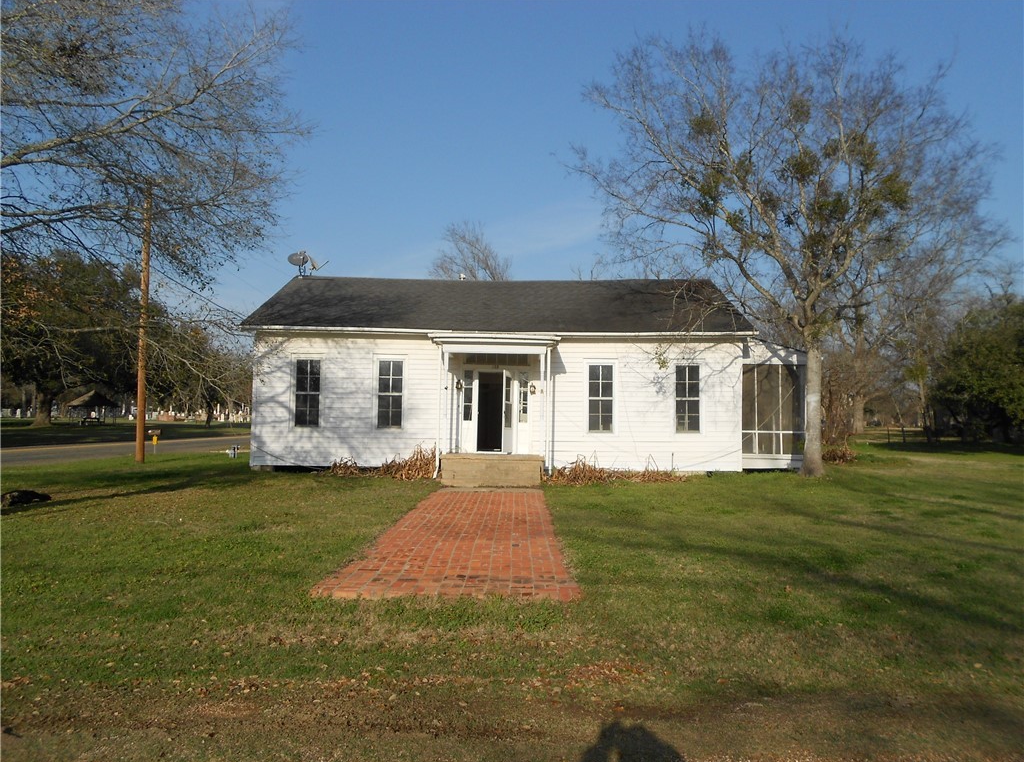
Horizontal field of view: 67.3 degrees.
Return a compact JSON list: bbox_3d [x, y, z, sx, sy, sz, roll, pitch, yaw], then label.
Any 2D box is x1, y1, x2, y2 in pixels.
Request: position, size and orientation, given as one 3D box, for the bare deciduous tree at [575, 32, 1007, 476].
[{"bbox_3d":[6.760,-3.131,18.807,10.200,10.800,9.600,1,-3,1],"label":"bare deciduous tree"}]

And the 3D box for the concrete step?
[{"bbox_3d":[-0.431,2.084,18.073,2.330,0.680,1.900,1,-3,1],"label":"concrete step"}]

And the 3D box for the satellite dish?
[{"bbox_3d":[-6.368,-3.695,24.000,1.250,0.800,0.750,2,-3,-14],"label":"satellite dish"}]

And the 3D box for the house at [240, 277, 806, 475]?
[{"bbox_3d":[0.601,-0.303,23.141,14.400,5.800,11.000,1,-3,1],"label":"house"}]

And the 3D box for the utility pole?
[{"bbox_3d":[-11.331,-1.764,23.760,0.290,8.600,0.290,1,-3,1],"label":"utility pole"}]

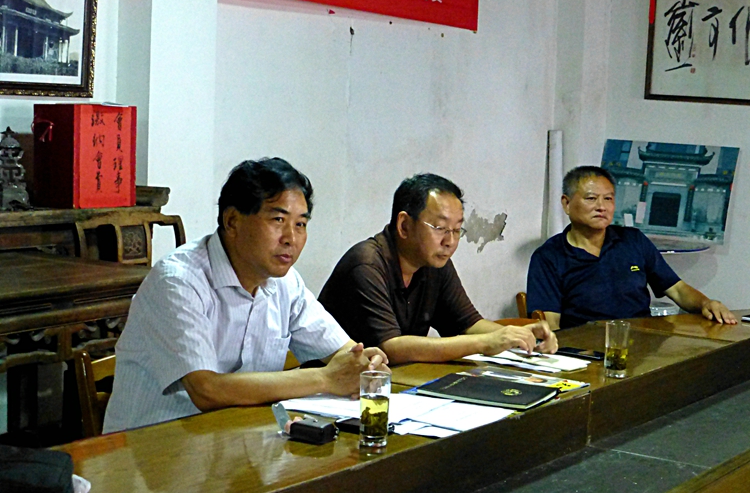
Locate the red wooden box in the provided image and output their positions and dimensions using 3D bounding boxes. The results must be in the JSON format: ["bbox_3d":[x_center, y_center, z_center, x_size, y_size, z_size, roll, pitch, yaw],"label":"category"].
[{"bbox_3d":[-1.083,-0.341,5.366,0.197,0.374,0.322,5,6,33],"label":"red wooden box"}]

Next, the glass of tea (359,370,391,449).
[{"bbox_3d":[0.001,0.301,2.651,0.058,0.128,0.058,2,5,0],"label":"glass of tea"}]

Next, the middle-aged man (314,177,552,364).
[{"bbox_3d":[0.086,0.424,3.667,0.720,1.215,0.560,6,6,35],"label":"middle-aged man"}]

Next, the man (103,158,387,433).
[{"bbox_3d":[-0.263,0.435,3.130,0.720,1.265,0.570,6,7,40],"label":"man"}]

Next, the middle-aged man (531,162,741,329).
[{"bbox_3d":[0.830,0.335,4.732,0.560,1.250,0.750,-1,6,-30],"label":"middle-aged man"}]

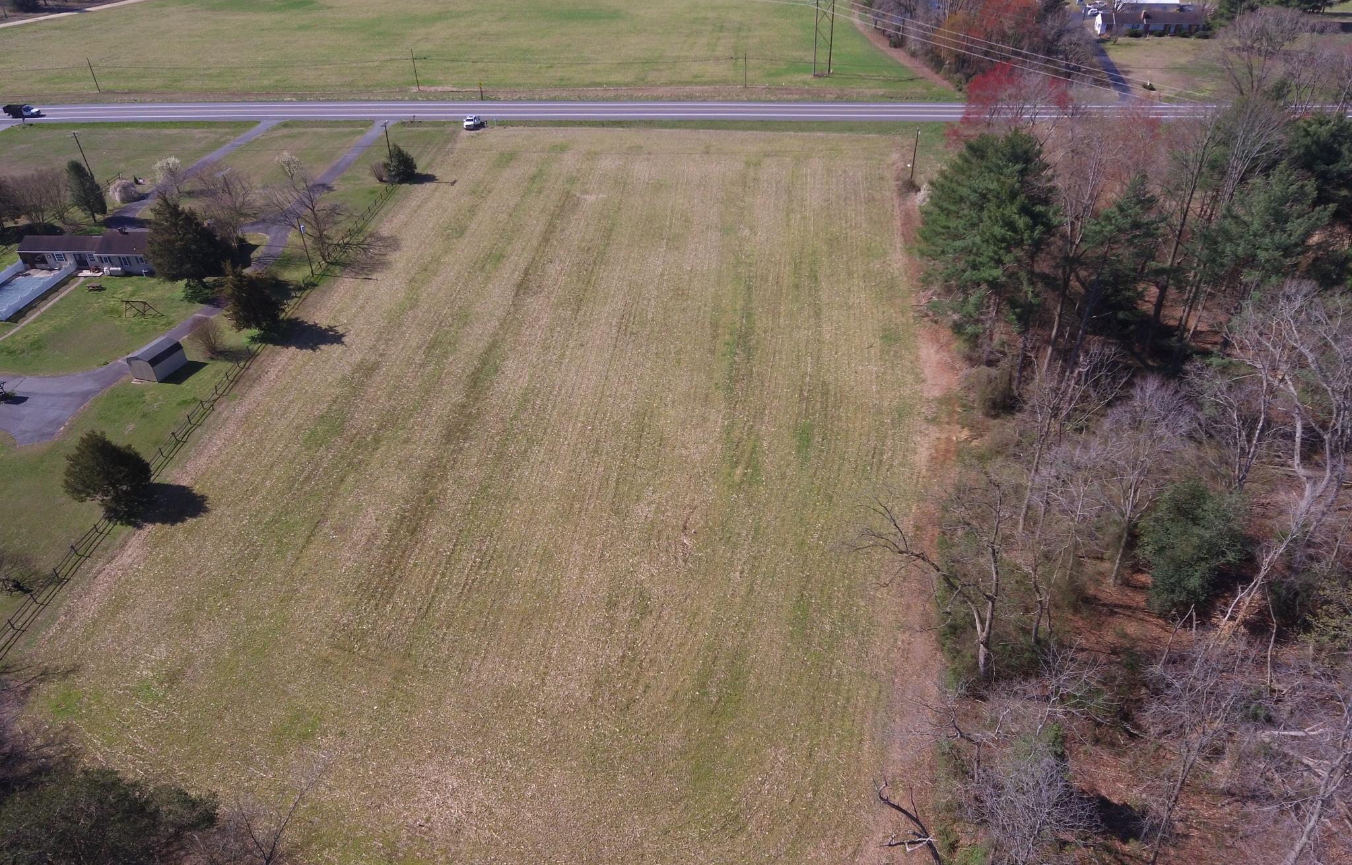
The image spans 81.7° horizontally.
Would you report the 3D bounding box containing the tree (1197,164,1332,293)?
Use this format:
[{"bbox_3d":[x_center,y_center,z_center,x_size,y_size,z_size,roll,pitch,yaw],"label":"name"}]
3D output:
[{"bbox_3d":[65.600,-19.900,87.000,12.300,19.800,12.300,-2,39,0],"label":"tree"}]

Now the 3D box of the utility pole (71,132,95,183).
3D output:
[{"bbox_3d":[-96.525,-44.460,127.564,0.450,8.900,2.200,26,46,30],"label":"utility pole"}]

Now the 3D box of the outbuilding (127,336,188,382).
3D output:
[{"bbox_3d":[-59.127,-8.441,88.915,3.400,3.100,4.500,10,40,13],"label":"outbuilding"}]

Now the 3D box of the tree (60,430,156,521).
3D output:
[{"bbox_3d":[-53.200,4.200,73.200,7.100,9.400,7.100,-2,39,0],"label":"tree"}]

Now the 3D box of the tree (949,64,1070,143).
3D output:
[{"bbox_3d":[55.700,-52.300,129.800,18.500,16.500,17.000,-2,39,0],"label":"tree"}]

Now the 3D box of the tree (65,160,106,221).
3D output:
[{"bbox_3d":[-94.500,-38.200,124.600,4.600,9.500,4.600,-2,39,0],"label":"tree"}]

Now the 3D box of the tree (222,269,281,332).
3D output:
[{"bbox_3d":[-53.100,-16.700,97.800,6.300,9.400,6.300,-2,39,0],"label":"tree"}]

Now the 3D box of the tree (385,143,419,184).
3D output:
[{"bbox_3d":[-47.800,-46.600,135.600,5.400,6.600,5.400,-2,39,0],"label":"tree"}]

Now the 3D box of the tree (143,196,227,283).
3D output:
[{"bbox_3d":[-66.300,-26.000,106.000,9.200,12.600,9.200,-2,39,0],"label":"tree"}]

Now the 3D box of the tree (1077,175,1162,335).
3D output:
[{"bbox_3d":[50.520,-18.784,88.583,7.200,18.500,7.200,0,38,0],"label":"tree"}]

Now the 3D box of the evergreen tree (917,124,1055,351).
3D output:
[{"bbox_3d":[35.068,-18.628,84.216,13.500,24.000,13.500,0,38,0],"label":"evergreen tree"}]

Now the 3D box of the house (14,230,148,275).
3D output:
[{"bbox_3d":[-80.363,-25.878,108.786,20.500,4.700,9.000,1,39,2],"label":"house"}]

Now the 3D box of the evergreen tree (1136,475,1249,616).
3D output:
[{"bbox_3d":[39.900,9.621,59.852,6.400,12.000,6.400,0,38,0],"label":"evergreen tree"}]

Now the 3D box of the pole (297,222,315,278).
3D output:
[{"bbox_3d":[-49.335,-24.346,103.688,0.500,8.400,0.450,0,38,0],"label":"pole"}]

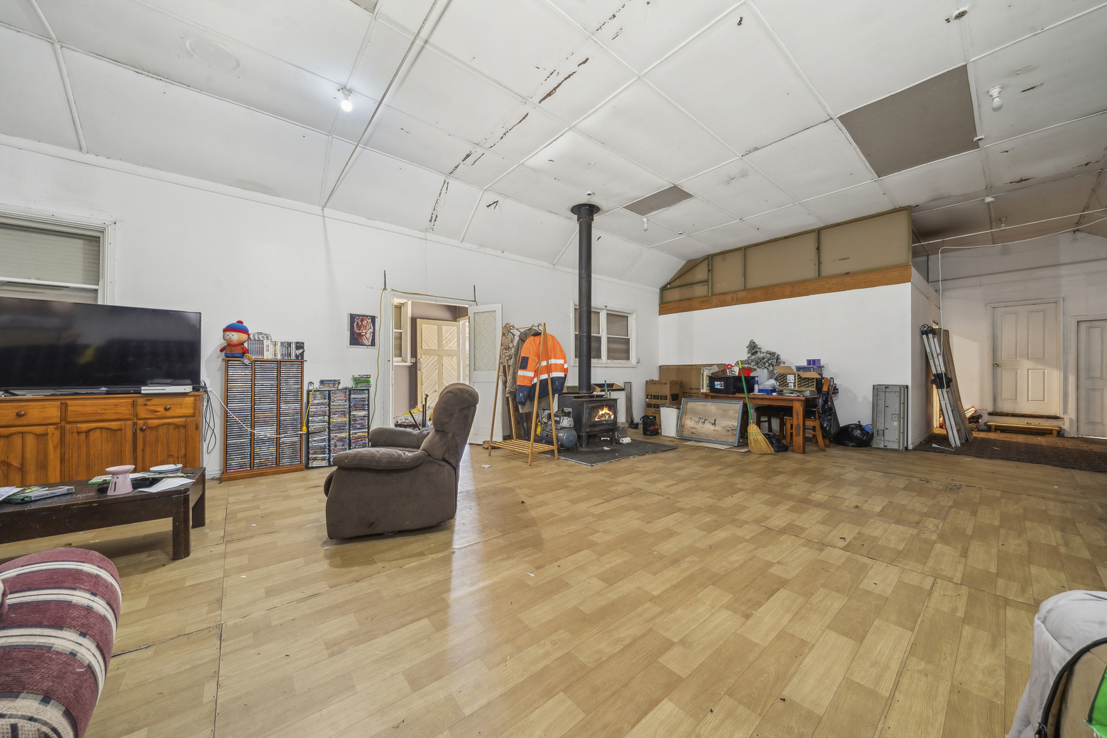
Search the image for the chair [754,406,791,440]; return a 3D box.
[{"bbox_3d":[3.871,0.696,6.481,0.520,1.000,0.450,0,0,-39],"label":"chair"}]

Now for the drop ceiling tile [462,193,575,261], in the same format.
[{"bbox_3d":[-0.469,-2.236,6.005,1.912,0.030,0.930,0,-33,-39],"label":"drop ceiling tile"}]

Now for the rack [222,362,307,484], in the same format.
[{"bbox_3d":[-3.220,0.534,4.122,0.720,1.264,0.200,0,0,-39],"label":"rack"}]

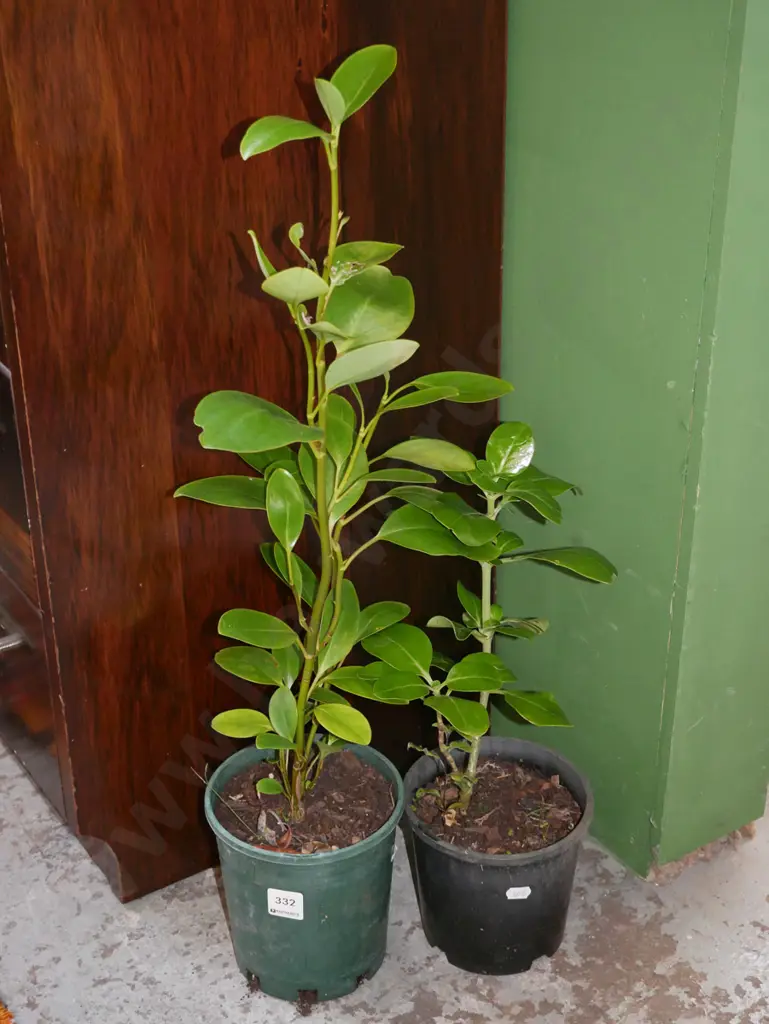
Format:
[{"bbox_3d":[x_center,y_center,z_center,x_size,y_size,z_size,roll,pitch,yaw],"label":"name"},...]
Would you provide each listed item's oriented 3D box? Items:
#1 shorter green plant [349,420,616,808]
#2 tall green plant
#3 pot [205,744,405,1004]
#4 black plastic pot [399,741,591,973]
[{"bbox_3d":[0.094,0.115,1.736,0.265,0.455,0.240,0,30,0],"label":"shorter green plant"},{"bbox_3d":[-0.039,-0.026,1.606,0.310,0.785,0.260,0,30,0],"label":"tall green plant"},{"bbox_3d":[-0.080,0.373,1.846,0.200,0.207,0.200,0,30,0],"label":"pot"},{"bbox_3d":[0.120,0.385,1.950,0.204,0.184,0.204,0,32,0],"label":"black plastic pot"}]

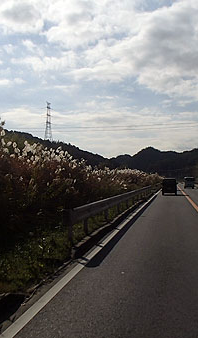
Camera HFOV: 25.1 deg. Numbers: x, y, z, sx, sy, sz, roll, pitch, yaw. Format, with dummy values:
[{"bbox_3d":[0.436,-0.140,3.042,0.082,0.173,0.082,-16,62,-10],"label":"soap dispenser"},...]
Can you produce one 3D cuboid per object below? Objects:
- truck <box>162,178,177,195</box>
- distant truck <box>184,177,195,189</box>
[{"bbox_3d":[7.550,1.868,47.347,1.500,1.830,3.500,0,-1,9],"label":"truck"},{"bbox_3d":[16.165,2.476,79.892,1.800,2.150,4.800,0,-1,9],"label":"distant truck"}]

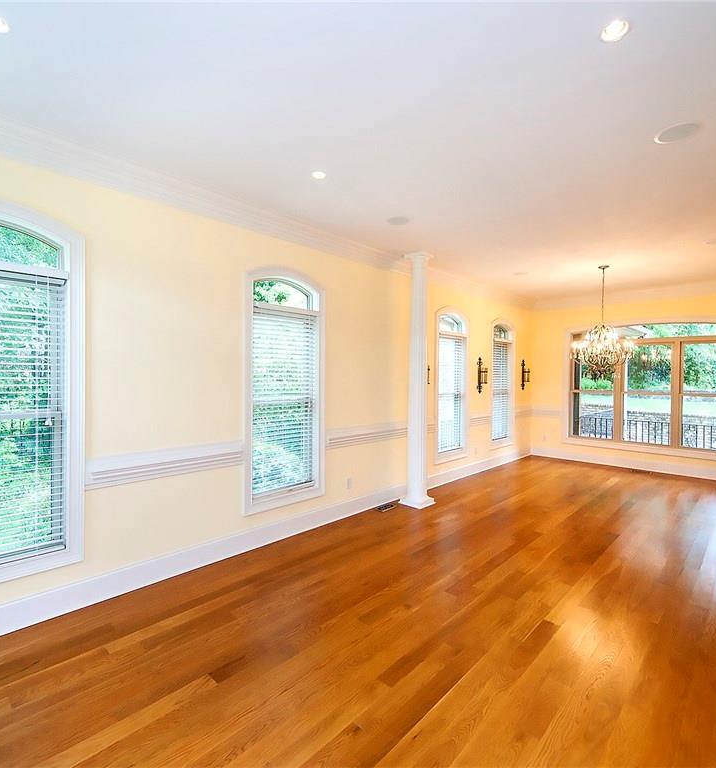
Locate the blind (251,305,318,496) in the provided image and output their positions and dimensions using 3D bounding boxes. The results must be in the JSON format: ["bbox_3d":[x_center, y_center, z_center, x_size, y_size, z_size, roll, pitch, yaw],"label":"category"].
[{"bbox_3d":[-0.693,0.160,3.924,0.059,1.741,0.744,2,2,44],"label":"blind"}]

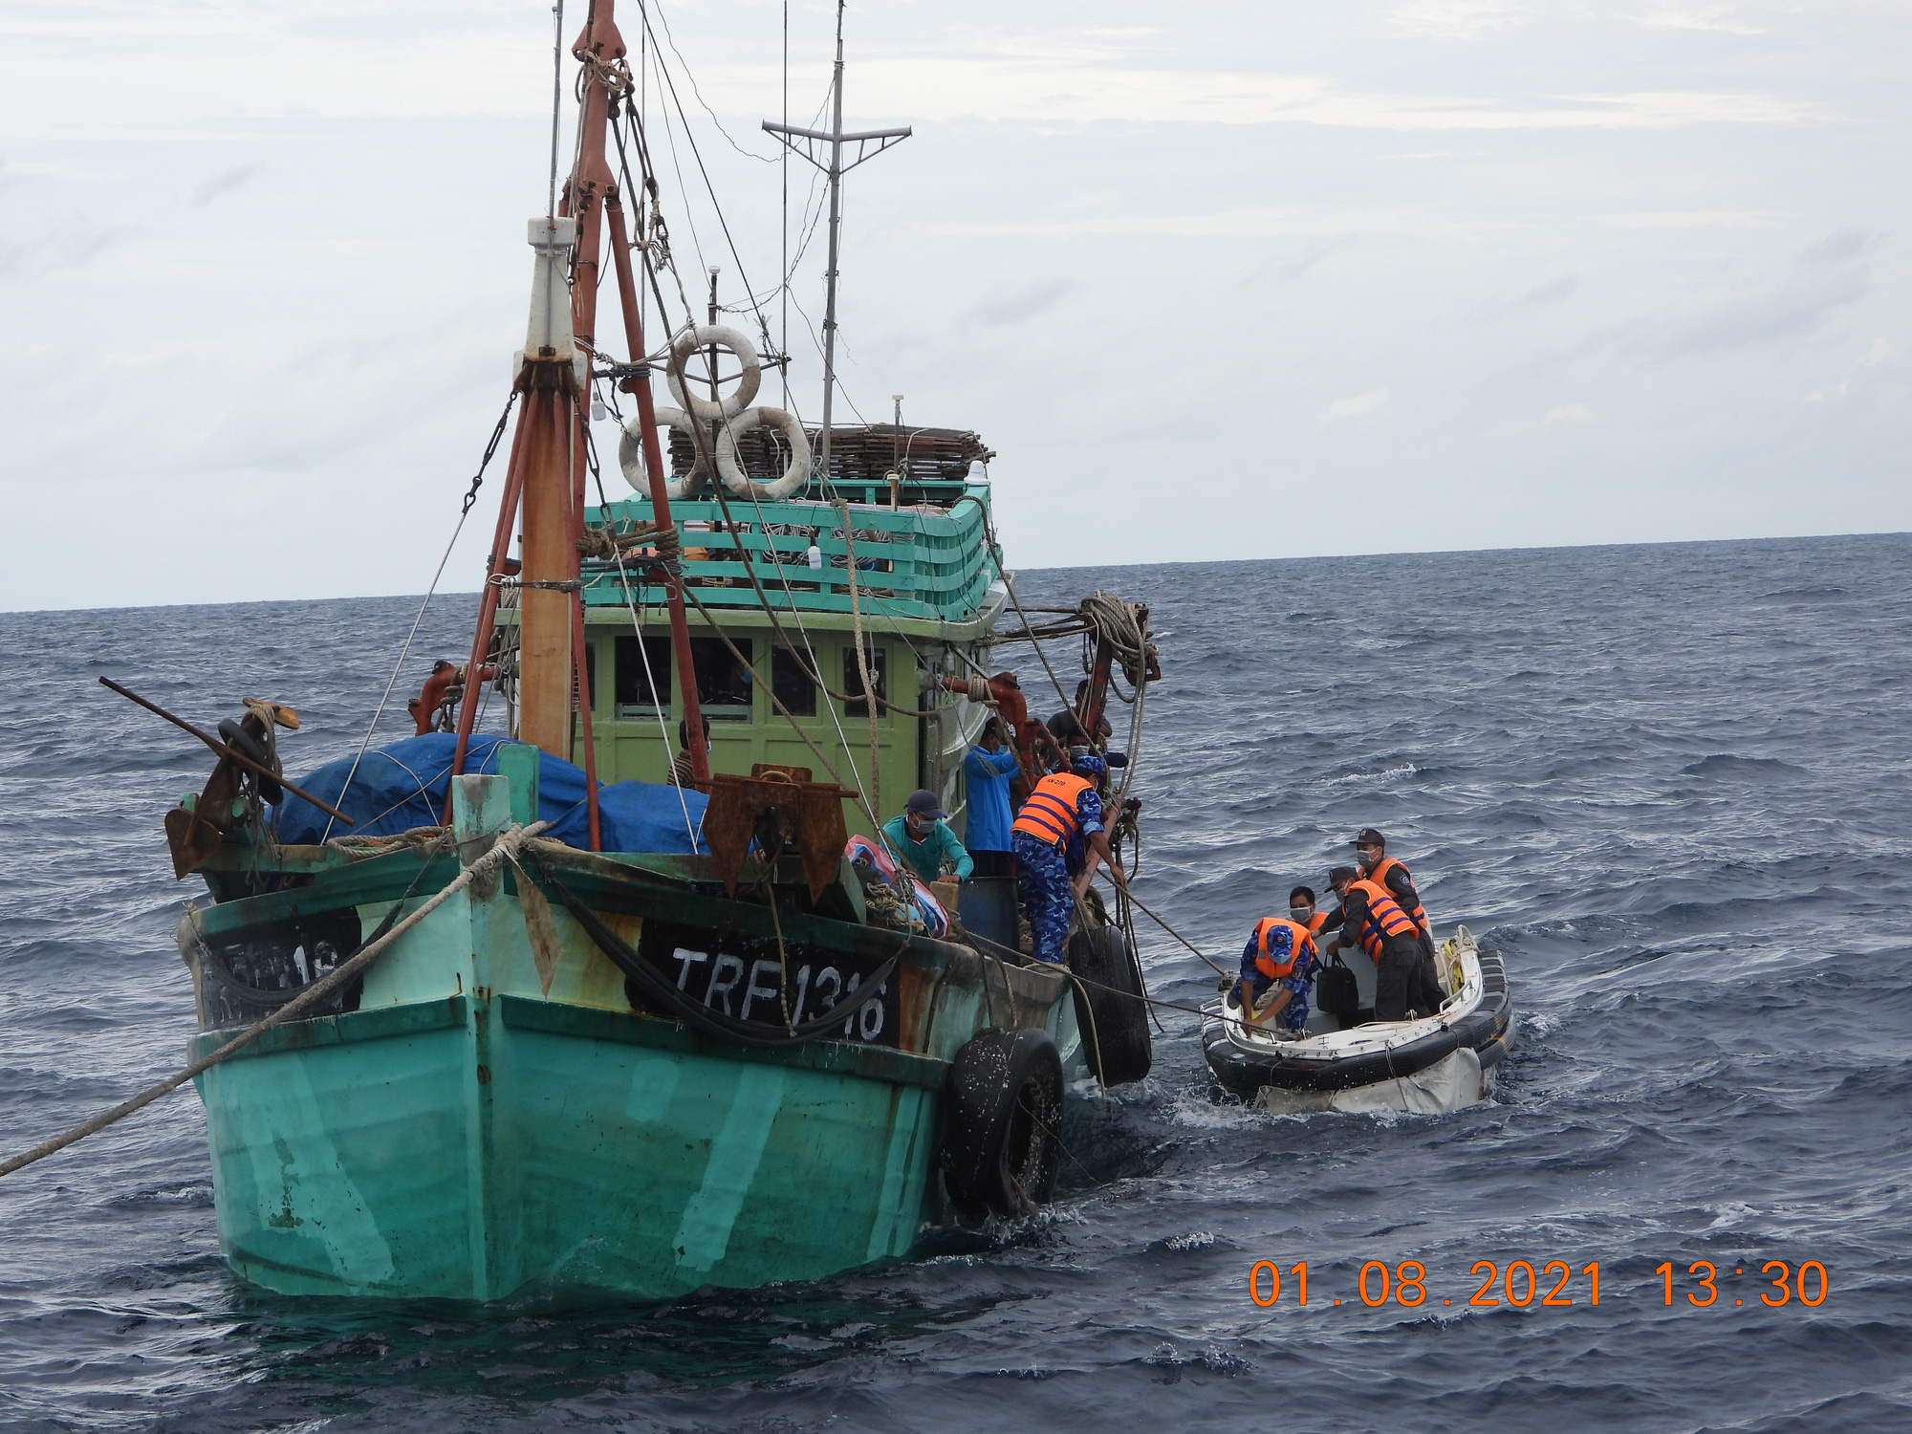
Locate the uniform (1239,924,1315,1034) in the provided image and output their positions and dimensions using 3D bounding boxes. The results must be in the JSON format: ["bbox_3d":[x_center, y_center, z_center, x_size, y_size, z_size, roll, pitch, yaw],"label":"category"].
[{"bbox_3d":[2.097,1.734,45.400,0.620,0.860,0.750,-2,1,9],"label":"uniform"}]

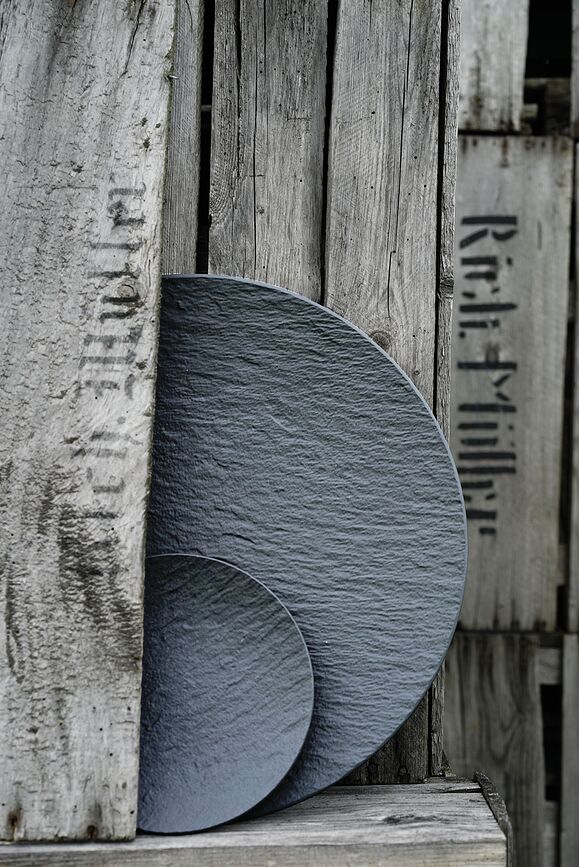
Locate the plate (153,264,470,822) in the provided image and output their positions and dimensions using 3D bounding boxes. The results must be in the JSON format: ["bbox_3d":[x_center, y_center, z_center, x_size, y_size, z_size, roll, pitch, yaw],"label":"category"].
[{"bbox_3d":[-0.053,0.062,0.777,0.320,0.320,0.027,1,-12,-8],"label":"plate"}]

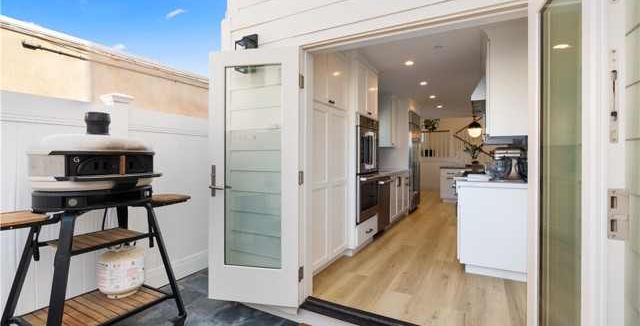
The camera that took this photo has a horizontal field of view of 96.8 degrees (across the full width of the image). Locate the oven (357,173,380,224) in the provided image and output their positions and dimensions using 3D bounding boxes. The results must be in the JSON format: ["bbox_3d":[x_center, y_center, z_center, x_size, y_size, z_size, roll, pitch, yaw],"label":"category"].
[{"bbox_3d":[0.400,0.427,3.823,0.620,0.570,0.760,1,1,29],"label":"oven"}]

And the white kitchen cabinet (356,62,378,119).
[{"bbox_3d":[0.370,-0.928,3.826,0.600,0.650,0.800,1,1,29],"label":"white kitchen cabinet"}]

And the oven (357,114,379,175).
[{"bbox_3d":[0.400,-0.212,3.811,0.610,0.690,0.760,1,1,29],"label":"oven"}]

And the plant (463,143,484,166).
[{"bbox_3d":[3.878,-0.239,7.150,0.530,0.580,0.460,1,1,29],"label":"plant"}]

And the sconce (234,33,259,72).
[{"bbox_3d":[-0.662,-0.952,2.508,0.170,0.370,0.170,1,1,28],"label":"sconce"}]

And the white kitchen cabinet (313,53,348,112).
[{"bbox_3d":[-0.130,-0.919,3.108,0.520,0.650,0.920,1,1,29],"label":"white kitchen cabinet"}]

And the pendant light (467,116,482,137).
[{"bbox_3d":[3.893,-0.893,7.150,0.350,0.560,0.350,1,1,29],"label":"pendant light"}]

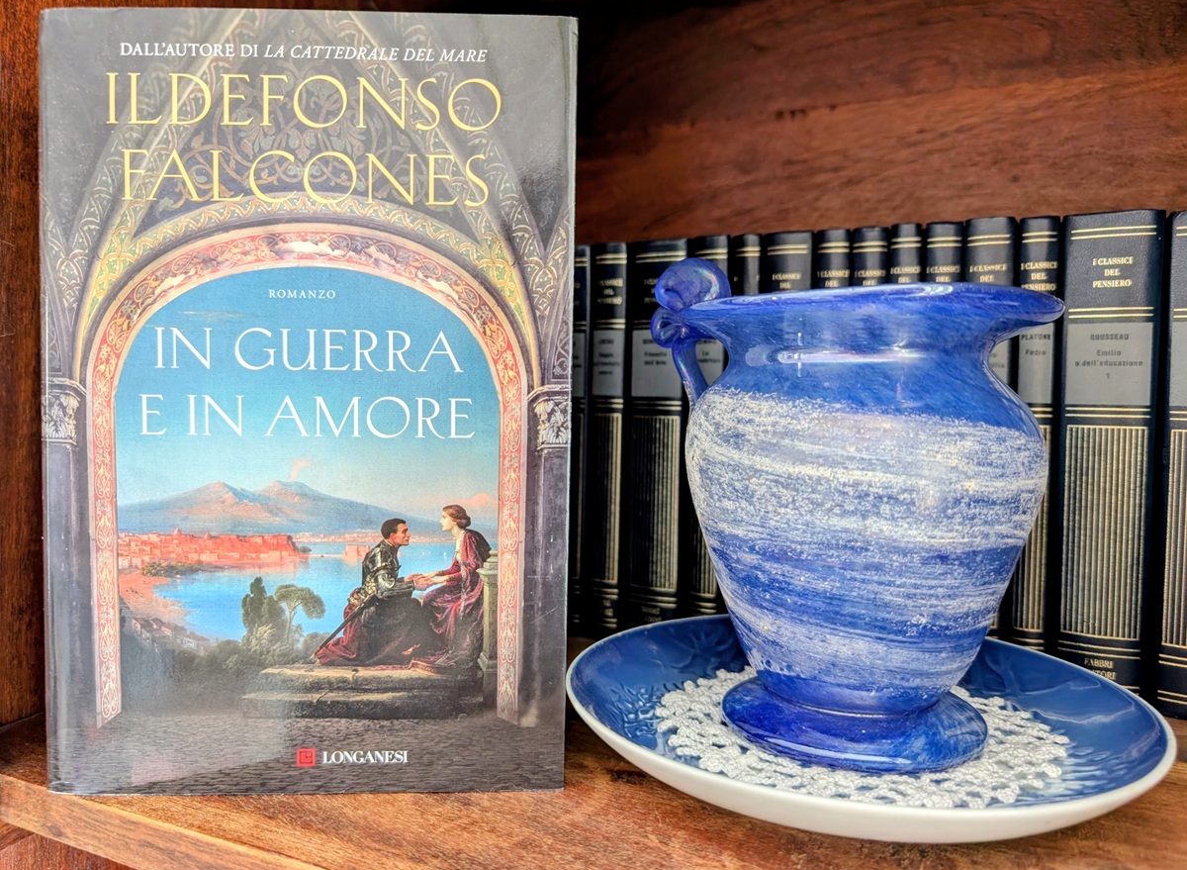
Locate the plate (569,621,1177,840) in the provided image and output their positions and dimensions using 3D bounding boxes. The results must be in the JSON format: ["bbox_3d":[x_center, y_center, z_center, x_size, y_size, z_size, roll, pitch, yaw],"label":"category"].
[{"bbox_3d":[0.081,0.091,0.273,0.180,0.022,0.180,0,2,0],"label":"plate"}]

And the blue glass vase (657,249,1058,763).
[{"bbox_3d":[0.079,0.015,0.277,0.137,0.154,0.117,2,2,33],"label":"blue glass vase"}]

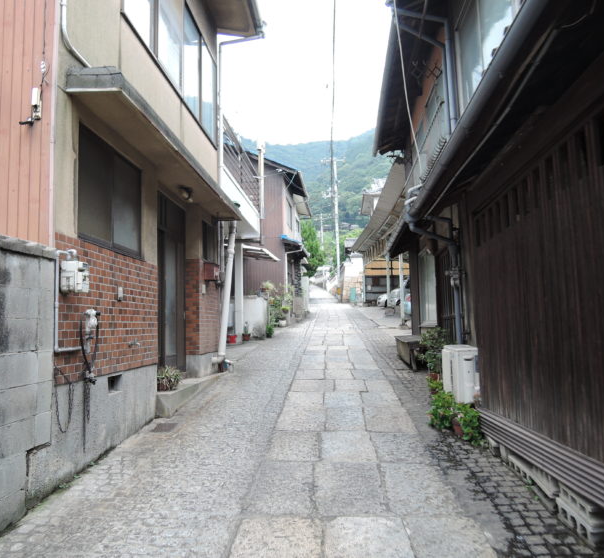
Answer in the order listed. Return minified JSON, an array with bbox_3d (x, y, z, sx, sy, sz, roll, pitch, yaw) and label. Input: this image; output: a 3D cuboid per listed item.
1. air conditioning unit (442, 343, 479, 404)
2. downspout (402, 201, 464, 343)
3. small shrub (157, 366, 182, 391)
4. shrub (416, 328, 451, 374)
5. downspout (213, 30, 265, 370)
[{"bbox_3d":[1.795,1.055,5.782,0.270,0.550,0.750,-2,-5,6],"label":"air conditioning unit"},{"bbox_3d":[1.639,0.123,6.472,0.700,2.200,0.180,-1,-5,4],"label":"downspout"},{"bbox_3d":[-1.498,1.108,5.754,0.300,0.260,0.310,-1,-5,4],"label":"small shrub"},{"bbox_3d":[1.836,1.031,6.979,0.460,0.740,0.470,-1,-5,4],"label":"shrub"},{"bbox_3d":[-1.021,-1.338,8.424,0.860,5.580,0.280,-1,-5,4],"label":"downspout"}]

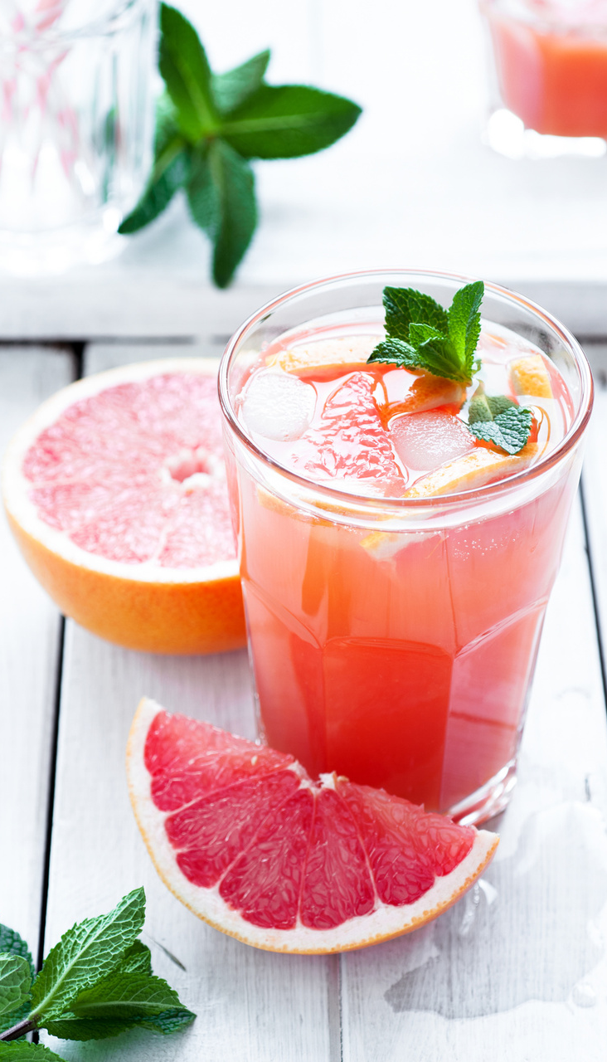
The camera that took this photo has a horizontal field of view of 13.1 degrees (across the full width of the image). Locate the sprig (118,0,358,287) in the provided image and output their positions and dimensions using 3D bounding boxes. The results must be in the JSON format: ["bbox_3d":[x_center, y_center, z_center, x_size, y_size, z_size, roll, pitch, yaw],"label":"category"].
[{"bbox_3d":[-0.022,-0.121,0.827,0.079,0.051,0.079,0,44,0],"label":"sprig"}]

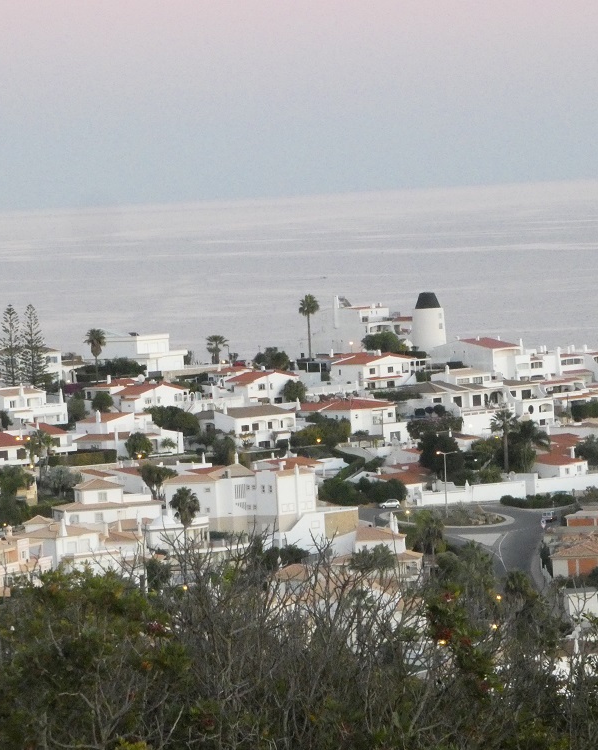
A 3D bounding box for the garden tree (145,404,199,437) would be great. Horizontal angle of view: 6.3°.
[{"bbox_3d":[-24.030,8.780,1037.000,10.000,6.300,7.600,-3,2,0],"label":"garden tree"}]

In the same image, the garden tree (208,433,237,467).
[{"bbox_3d":[-13.391,13.479,962.000,4.760,5.640,4.760,-3,2,0],"label":"garden tree"}]

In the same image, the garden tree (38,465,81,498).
[{"bbox_3d":[-42.330,18.820,965.000,7.600,5.900,6.800,-3,2,0],"label":"garden tree"}]

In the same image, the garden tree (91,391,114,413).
[{"bbox_3d":[-38.800,5.380,1078.000,4.300,4.600,4.200,-3,2,0],"label":"garden tree"}]

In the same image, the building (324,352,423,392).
[{"bbox_3d":[15.349,-0.407,1110.000,14.500,7.200,12.500,-4,3,-33],"label":"building"}]

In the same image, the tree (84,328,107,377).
[{"bbox_3d":[-42.117,-4.450,1130.000,4.350,10.970,4.350,-3,2,0],"label":"tree"}]

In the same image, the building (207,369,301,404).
[{"bbox_3d":[-9.060,2.340,1112.000,13.000,7.200,12.000,-5,3,-38],"label":"building"}]

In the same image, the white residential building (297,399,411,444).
[{"bbox_3d":[10.340,8.790,1055.000,13.500,7.700,15.000,-5,3,-38],"label":"white residential building"}]

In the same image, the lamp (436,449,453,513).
[{"bbox_3d":[25.577,18.966,950.000,3.500,11.500,0.500,-3,2,0],"label":"lamp"}]

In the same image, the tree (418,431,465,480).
[{"bbox_3d":[24.590,14.060,943.000,7.800,8.190,7.800,-3,2,0],"label":"tree"}]

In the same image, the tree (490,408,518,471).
[{"bbox_3d":[36.631,11.554,978.000,5.000,11.700,5.000,-3,2,0],"label":"tree"}]

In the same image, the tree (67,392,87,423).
[{"bbox_3d":[-43.611,6.497,1075.000,3.840,5.910,3.840,-3,2,0],"label":"tree"}]

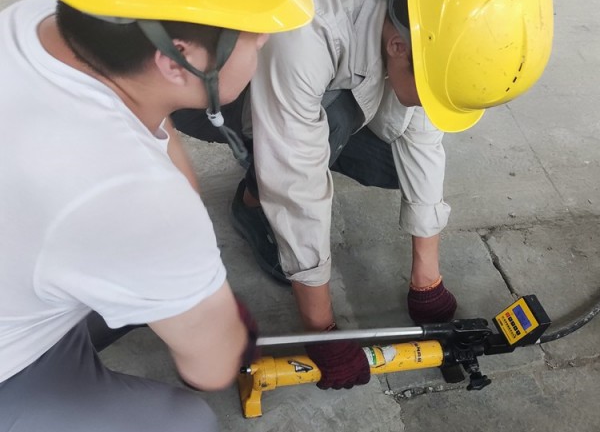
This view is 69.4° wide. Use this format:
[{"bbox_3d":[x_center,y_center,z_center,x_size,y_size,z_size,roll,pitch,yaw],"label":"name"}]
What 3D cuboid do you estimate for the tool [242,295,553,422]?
[{"bbox_3d":[0.208,0.298,0.932,0.670,0.180,0.155,-3,56,-10],"label":"tool"}]

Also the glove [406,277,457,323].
[{"bbox_3d":[0.319,0.205,1.052,0.105,0.100,0.085,-3,56,-10],"label":"glove"}]

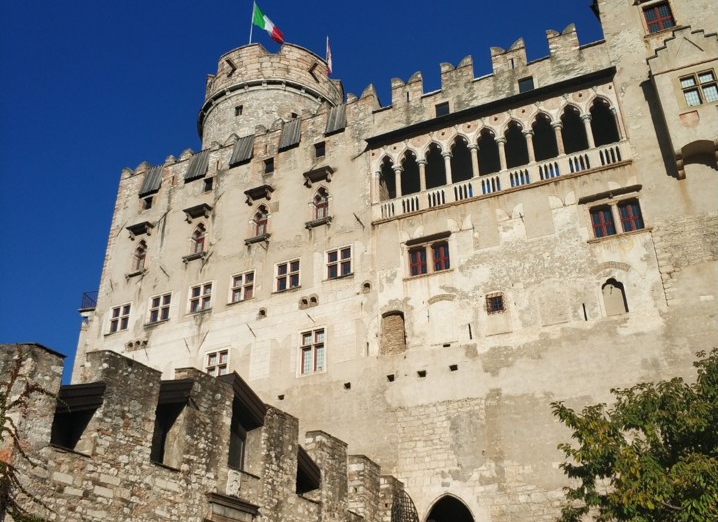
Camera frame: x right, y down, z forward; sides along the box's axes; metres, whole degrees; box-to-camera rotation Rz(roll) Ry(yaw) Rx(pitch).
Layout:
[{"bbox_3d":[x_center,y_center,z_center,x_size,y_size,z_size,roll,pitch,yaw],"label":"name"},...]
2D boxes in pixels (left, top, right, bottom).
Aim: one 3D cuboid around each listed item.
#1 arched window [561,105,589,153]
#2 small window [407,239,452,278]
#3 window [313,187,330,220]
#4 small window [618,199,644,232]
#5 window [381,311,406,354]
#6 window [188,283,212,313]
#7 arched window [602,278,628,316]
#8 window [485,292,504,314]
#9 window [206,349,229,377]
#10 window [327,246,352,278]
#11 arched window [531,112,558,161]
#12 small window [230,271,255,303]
[{"bbox_3d":[9.920,-6.061,34.443,1.012,2.708,0.300,-13,-32,21],"label":"arched window"},{"bbox_3d":[3.097,-0.060,32.544,1.785,1.461,0.250,-13,-32,20],"label":"small window"},{"bbox_3d":[-1.874,-2.969,38.807,0.814,2.019,0.250,-13,-32,21],"label":"window"},{"bbox_3d":[11.366,-1.870,31.269,0.838,1.548,0.250,-13,-32,21],"label":"small window"},{"bbox_3d":[1.465,3.027,31.620,1.128,1.907,0.300,-13,-32,20],"label":"window"},{"bbox_3d":[-8.379,1.971,39.784,1.361,1.594,0.300,-14,-33,22],"label":"window"},{"bbox_3d":[10.262,1.453,29.984,0.802,1.568,0.300,-13,-32,21],"label":"arched window"},{"bbox_3d":[5.502,1.726,30.286,0.707,0.875,0.200,-13,-32,20],"label":"window"},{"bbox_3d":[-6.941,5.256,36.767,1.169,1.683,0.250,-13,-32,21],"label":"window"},{"bbox_3d":[-0.919,0.107,36.657,1.416,1.554,0.300,-14,-33,22],"label":"window"},{"bbox_3d":[8.139,-5.467,33.111,1.015,2.679,0.300,-13,-32,20],"label":"arched window"},{"bbox_3d":[-5.991,1.404,38.765,1.346,1.553,0.300,-14,-33,22],"label":"small window"}]

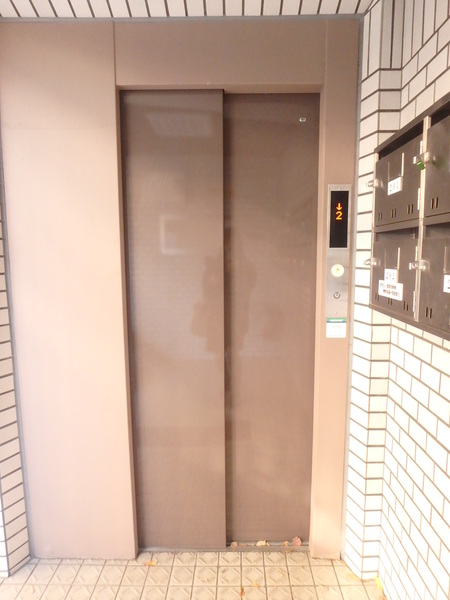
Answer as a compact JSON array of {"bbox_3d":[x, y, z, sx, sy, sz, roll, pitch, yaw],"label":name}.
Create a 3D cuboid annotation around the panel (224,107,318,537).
[{"bbox_3d":[0.189,0.153,1.623,0.411,2.010,0.045,0,7,0],"label":"panel"}]

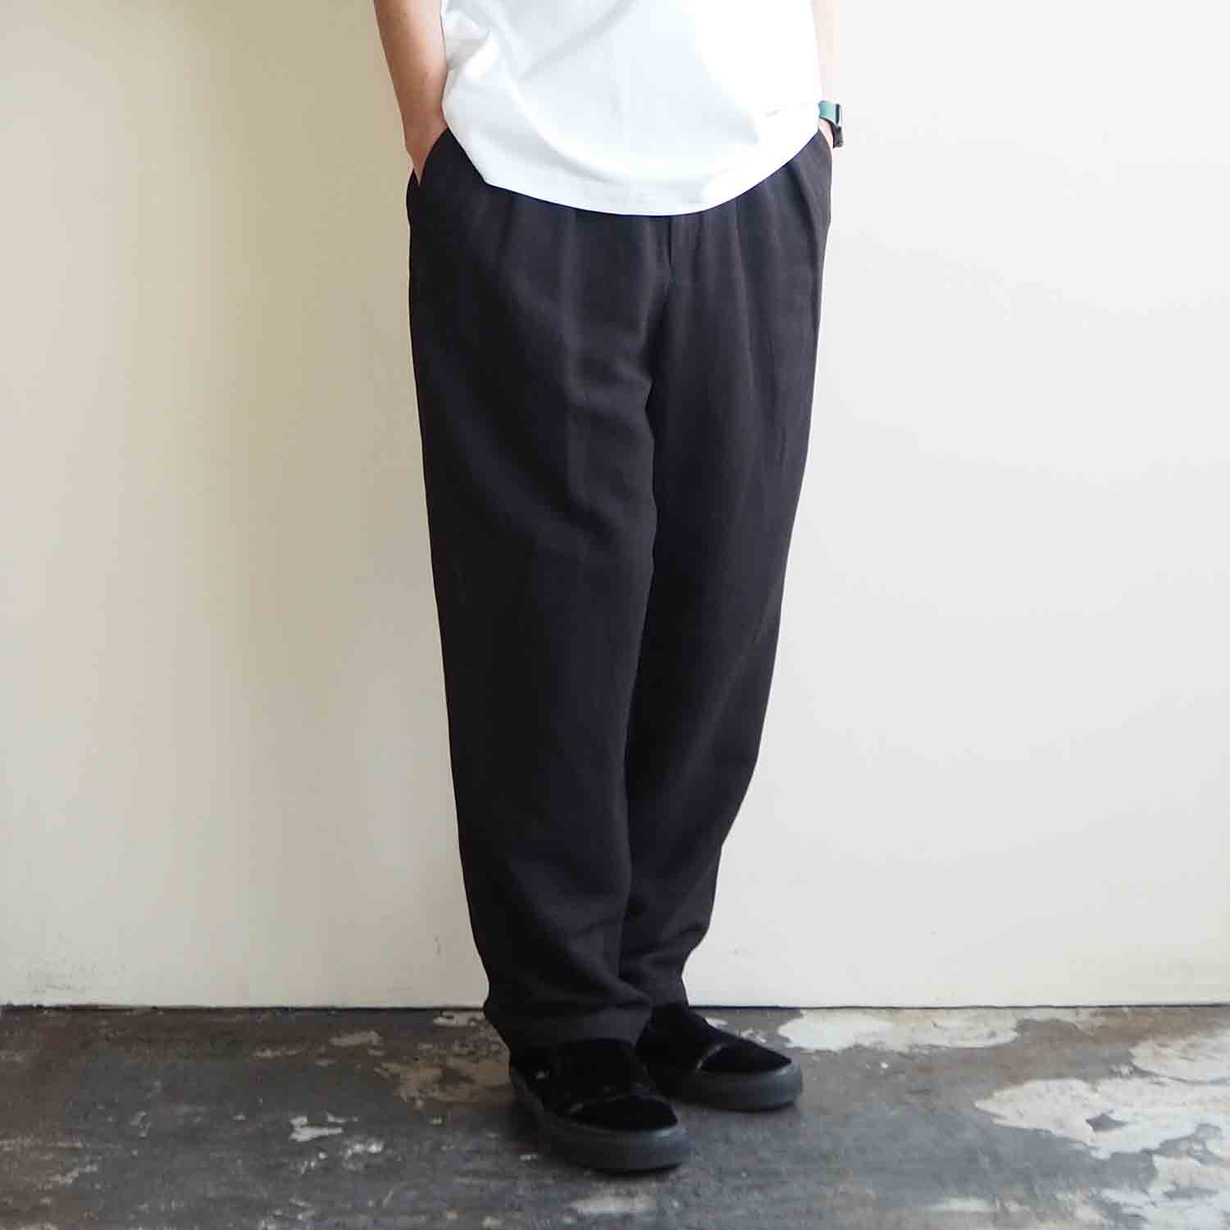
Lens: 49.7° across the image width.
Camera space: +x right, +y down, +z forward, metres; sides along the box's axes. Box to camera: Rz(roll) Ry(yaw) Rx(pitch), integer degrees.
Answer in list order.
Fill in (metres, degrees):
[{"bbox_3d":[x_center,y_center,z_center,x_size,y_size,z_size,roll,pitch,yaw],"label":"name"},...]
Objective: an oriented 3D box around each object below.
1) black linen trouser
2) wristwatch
[{"bbox_3d":[0.003,-0.055,1.370,0.450,0.950,0.290,-1,2,-28],"label":"black linen trouser"},{"bbox_3d":[0.217,-0.533,1.435,0.058,0.048,0.058,-1,2,-29],"label":"wristwatch"}]

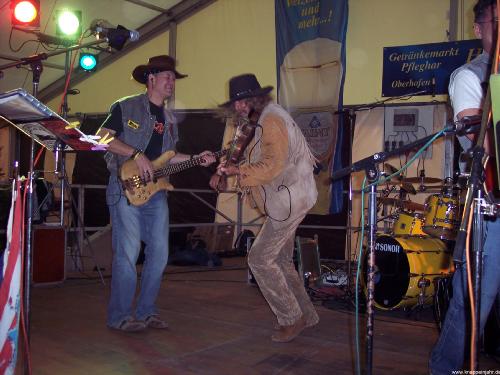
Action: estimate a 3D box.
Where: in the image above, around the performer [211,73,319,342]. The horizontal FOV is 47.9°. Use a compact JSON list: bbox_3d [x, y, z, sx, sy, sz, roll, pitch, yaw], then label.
[{"bbox_3d":[0.090,0.110,3.600,0.660,1.700,0.550,2,-1,-20],"label":"performer"}]

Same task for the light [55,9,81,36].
[{"bbox_3d":[-1.760,-1.590,5.430,0.250,0.270,0.320,2,13,-18],"label":"light"}]

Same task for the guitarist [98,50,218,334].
[{"bbox_3d":[-0.620,0.030,3.780,0.760,1.820,0.580,2,-1,-43],"label":"guitarist"}]

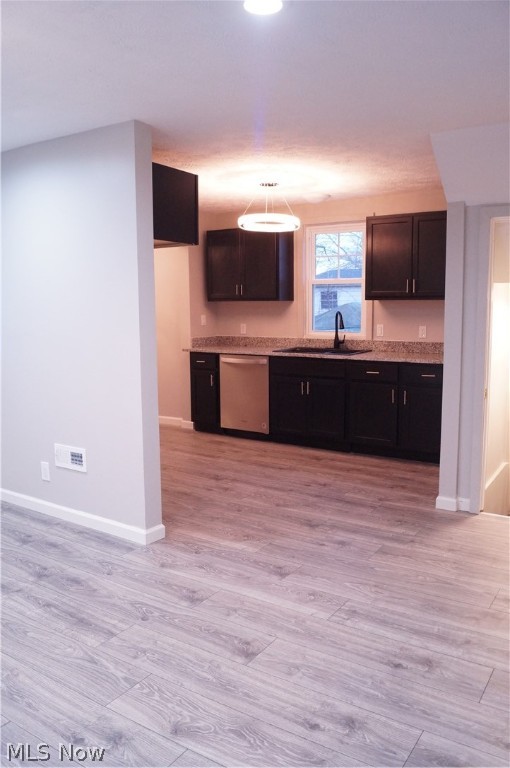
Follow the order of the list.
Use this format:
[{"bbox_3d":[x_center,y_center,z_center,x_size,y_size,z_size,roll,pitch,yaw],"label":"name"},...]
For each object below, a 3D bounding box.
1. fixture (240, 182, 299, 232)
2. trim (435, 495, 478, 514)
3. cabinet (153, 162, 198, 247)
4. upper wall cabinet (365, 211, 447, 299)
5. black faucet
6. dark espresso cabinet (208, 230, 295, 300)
[{"bbox_3d":[0.116,-1.493,4.821,0.520,0.380,0.520,0,8,0],"label":"fixture"},{"bbox_3d":[1.350,0.810,3.839,0.270,0.084,0.040,5,9,33],"label":"trim"},{"bbox_3d":[-0.900,-1.138,3.770,0.850,0.444,0.630,5,9,33],"label":"cabinet"},{"bbox_3d":[1.499,-1.147,5.245,0.900,0.757,0.325,5,9,33],"label":"upper wall cabinet"},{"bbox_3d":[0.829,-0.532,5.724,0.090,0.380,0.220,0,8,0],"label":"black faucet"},{"bbox_3d":[-0.051,-1.276,6.249,0.914,0.757,0.325,5,9,33],"label":"dark espresso cabinet"}]

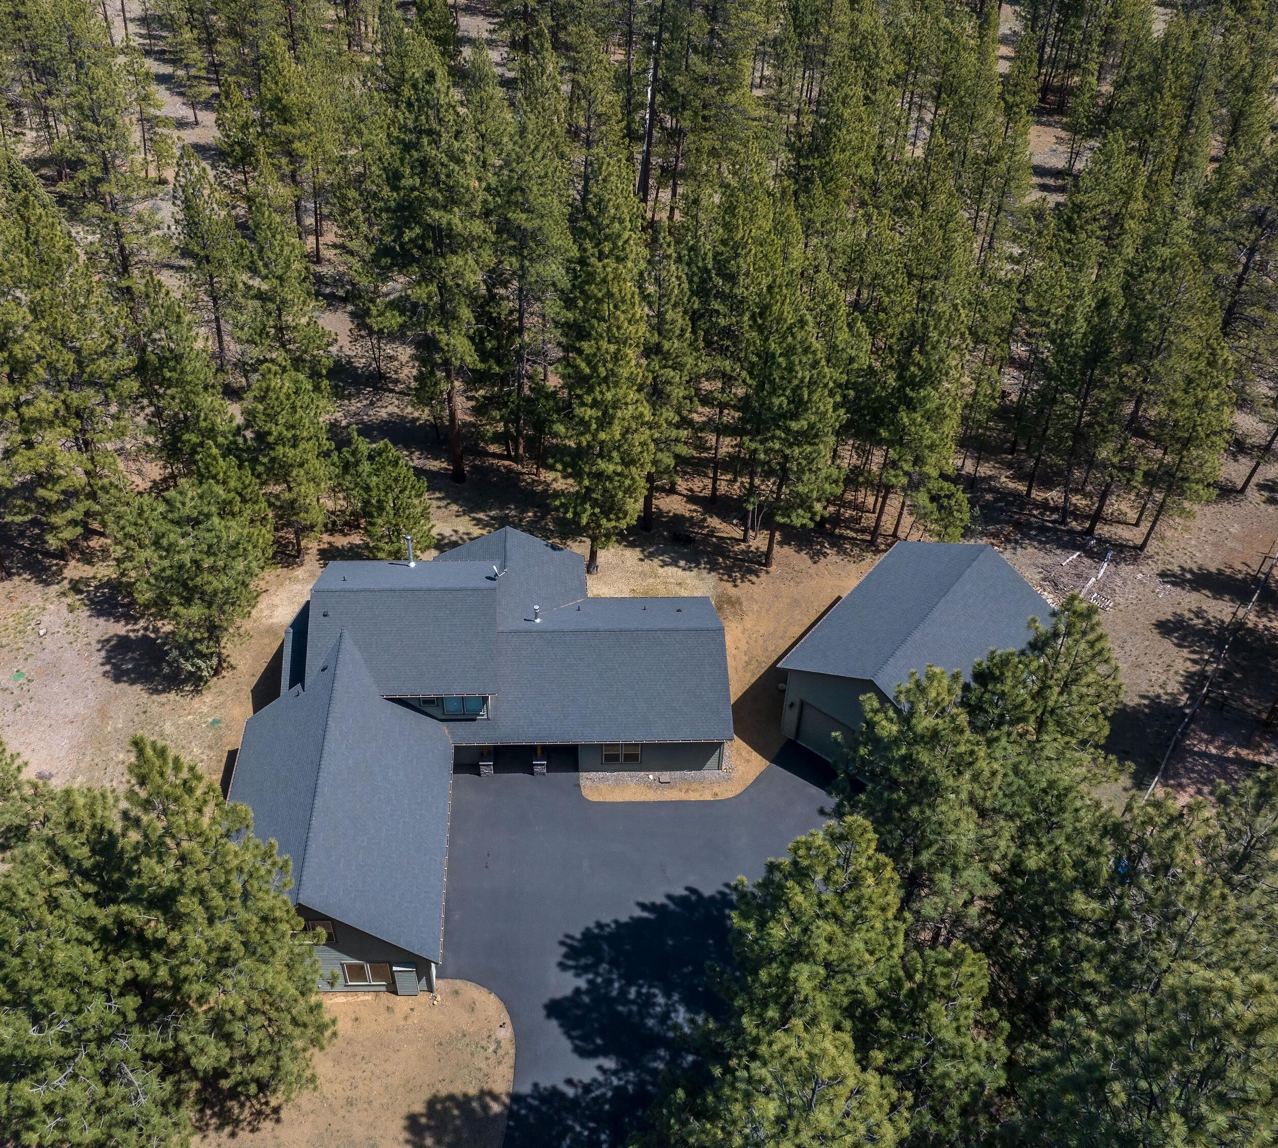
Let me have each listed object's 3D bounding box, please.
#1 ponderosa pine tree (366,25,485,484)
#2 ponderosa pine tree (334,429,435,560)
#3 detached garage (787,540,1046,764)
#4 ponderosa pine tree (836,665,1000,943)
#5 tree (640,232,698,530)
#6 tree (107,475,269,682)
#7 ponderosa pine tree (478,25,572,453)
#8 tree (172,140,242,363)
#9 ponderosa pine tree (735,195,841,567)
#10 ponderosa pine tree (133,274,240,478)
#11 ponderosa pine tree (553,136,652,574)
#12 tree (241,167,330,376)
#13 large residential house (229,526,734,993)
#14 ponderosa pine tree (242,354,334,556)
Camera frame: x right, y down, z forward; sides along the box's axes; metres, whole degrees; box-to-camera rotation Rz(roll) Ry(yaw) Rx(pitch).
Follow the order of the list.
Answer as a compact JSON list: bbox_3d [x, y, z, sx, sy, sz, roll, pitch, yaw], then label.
[{"bbox_3d":[-12.952,-17.396,63.960,7.200,28.320,7.200,5,40,0],"label":"ponderosa pine tree"},{"bbox_3d":[-15.382,-4.840,63.879,6.000,8.960,6.000,5,40,0],"label":"ponderosa pine tree"},{"bbox_3d":[15.347,4.732,57.873,10.308,7.826,13.521,29,47,26],"label":"detached garage"},{"bbox_3d":[11.988,9.654,43.929,6.700,16.300,6.700,5,40,0],"label":"ponderosa pine tree"},{"bbox_3d":[1.244,-10.778,65.420,4.200,20.372,4.200,3,40,0],"label":"tree"},{"bbox_3d":[-23.034,0.442,53.860,8.000,12.770,8.000,5,40,0],"label":"tree"},{"bbox_3d":[-7.039,-18.602,66.179,5.800,28.110,5.800,5,40,0],"label":"ponderosa pine tree"},{"bbox_3d":[-31.508,-22.351,76.866,4.700,16.720,4.700,5,40,0],"label":"tree"},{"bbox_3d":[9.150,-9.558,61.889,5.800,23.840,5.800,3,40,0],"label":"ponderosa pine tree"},{"bbox_3d":[-29.623,-11.709,69.026,6.000,14.235,6.000,3,40,0],"label":"ponderosa pine tree"},{"bbox_3d":[-1.874,-10.268,58.110,5.600,26.500,5.600,5,40,0],"label":"ponderosa pine tree"},{"bbox_3d":[-26.385,-20.396,77.460,5.800,16.769,5.800,3,40,0],"label":"tree"},{"bbox_3d":[-7.081,6.519,52.064,23.890,8.000,25.750,0,40,-6],"label":"large residential house"},{"bbox_3d":[-21.279,-6.298,63.719,5.300,13.690,5.300,3,40,0],"label":"ponderosa pine tree"}]

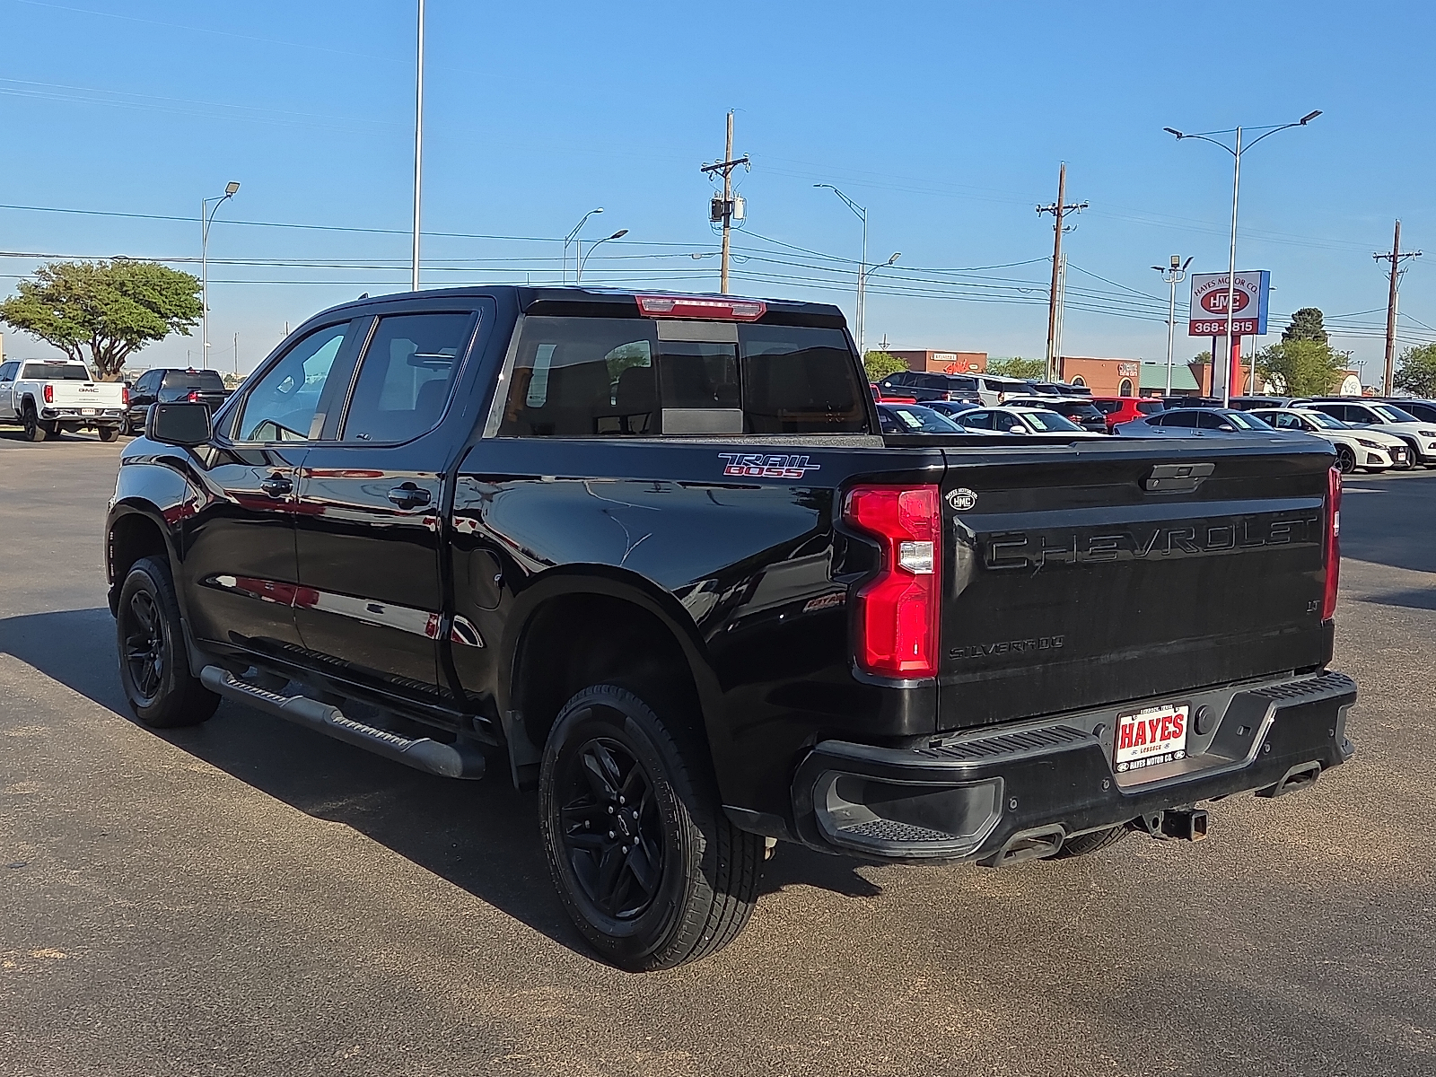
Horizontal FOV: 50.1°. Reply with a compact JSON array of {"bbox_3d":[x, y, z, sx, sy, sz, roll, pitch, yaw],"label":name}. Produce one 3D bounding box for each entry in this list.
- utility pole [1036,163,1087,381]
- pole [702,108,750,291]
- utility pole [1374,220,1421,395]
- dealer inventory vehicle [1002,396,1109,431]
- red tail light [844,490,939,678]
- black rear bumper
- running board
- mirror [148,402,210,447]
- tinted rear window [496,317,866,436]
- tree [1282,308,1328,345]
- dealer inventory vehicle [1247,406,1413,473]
[{"bbox_3d":[13.406,-9.196,60.481,0.400,10.902,2.500,-3,6,-37],"label":"utility pole"},{"bbox_3d":[0.229,-9.728,57.000,1.000,12.100,2.800,-2,6,-31],"label":"pole"},{"bbox_3d":[34.378,-10.573,78.226,0.400,11.113,2.500,-3,6,-37],"label":"utility pole"},{"bbox_3d":[9.740,-3.610,47.600,1.840,1.650,4.600,-3,6,-38],"label":"dealer inventory vehicle"},{"bbox_3d":[0.397,0.091,3.469,0.150,0.450,0.180,-3,7,-39],"label":"red tail light"},{"bbox_3d":[1.077,0.562,3.990,2.000,0.290,0.400,-3,7,-38],"label":"black rear bumper"},{"bbox_3d":[-1.452,0.637,5.646,0.160,0.105,2.111,-3,5,-39],"label":"running board"},{"bbox_3d":[-2.205,-0.473,6.277,0.265,0.190,0.140,-3,7,-39],"label":"mirror"},{"bbox_3d":[-0.062,-0.566,5.432,1.660,0.404,0.070,-3,-1,-39],"label":"tinted rear window"},{"bbox_3d":[53.285,-15.558,139.406,5.800,10.662,5.800,1,5,0],"label":"tree"},{"bbox_3d":[13.800,-2.355,36.400,1.850,1.450,4.900,-3,6,-38],"label":"dealer inventory vehicle"}]

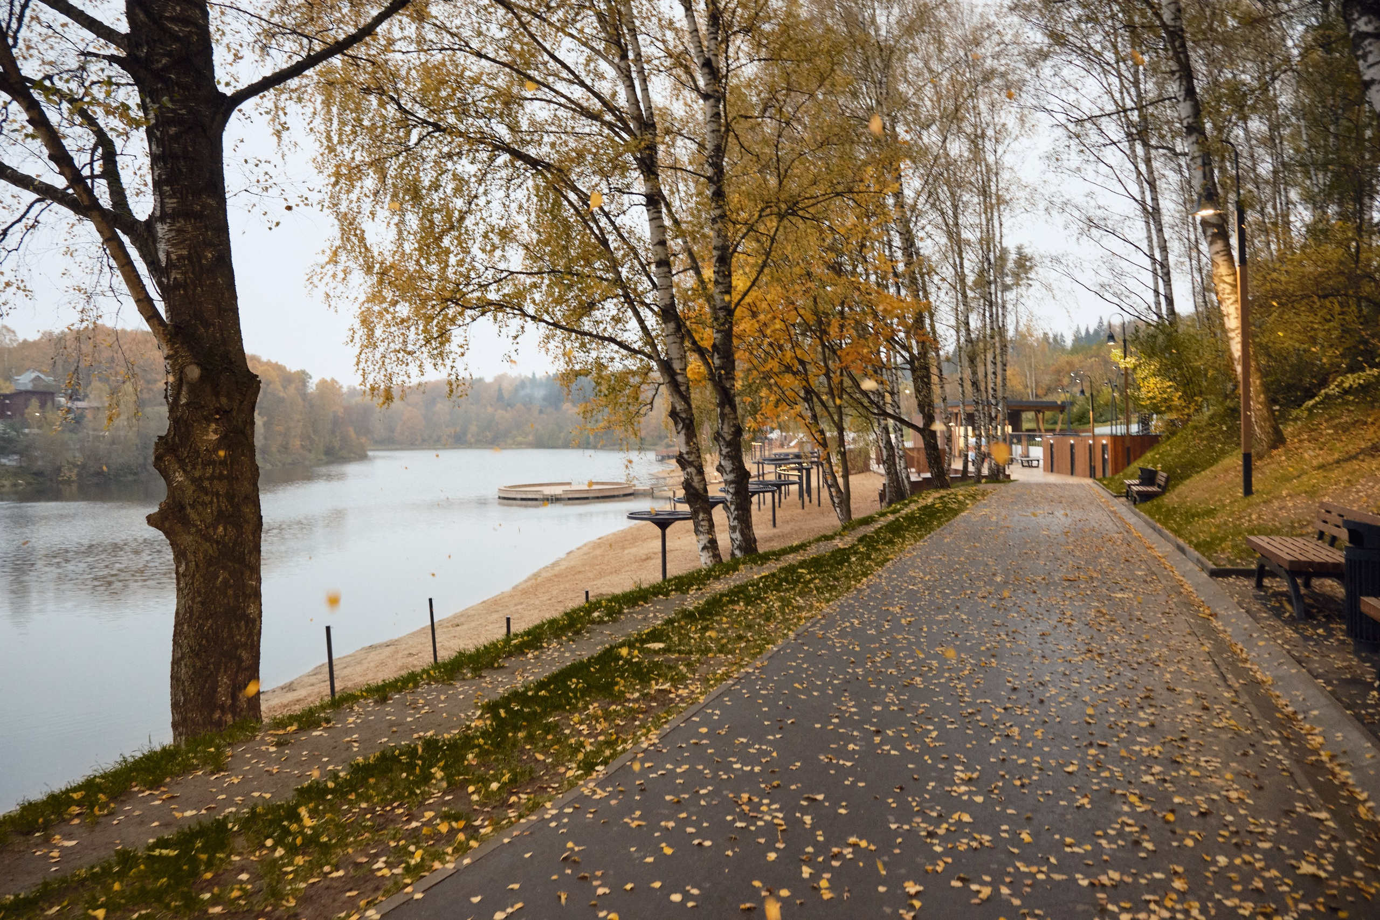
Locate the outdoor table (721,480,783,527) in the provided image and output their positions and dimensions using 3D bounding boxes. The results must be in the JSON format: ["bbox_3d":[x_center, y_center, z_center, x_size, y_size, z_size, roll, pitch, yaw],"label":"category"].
[{"bbox_3d":[1.930,1.519,29.980,1.934,1.285,1.934,-2,2,0],"label":"outdoor table"}]

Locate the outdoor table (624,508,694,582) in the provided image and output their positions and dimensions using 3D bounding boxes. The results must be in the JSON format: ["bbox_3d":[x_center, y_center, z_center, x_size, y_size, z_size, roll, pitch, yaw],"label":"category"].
[{"bbox_3d":[-0.624,2.069,21.475,1.714,1.629,1.714,-2,2,0],"label":"outdoor table"}]

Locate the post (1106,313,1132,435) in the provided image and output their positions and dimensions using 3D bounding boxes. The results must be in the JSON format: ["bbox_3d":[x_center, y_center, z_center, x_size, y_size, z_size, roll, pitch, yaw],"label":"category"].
[{"bbox_3d":[12.417,-2.036,26.620,0.590,4.366,0.340,-1,2,22],"label":"post"}]

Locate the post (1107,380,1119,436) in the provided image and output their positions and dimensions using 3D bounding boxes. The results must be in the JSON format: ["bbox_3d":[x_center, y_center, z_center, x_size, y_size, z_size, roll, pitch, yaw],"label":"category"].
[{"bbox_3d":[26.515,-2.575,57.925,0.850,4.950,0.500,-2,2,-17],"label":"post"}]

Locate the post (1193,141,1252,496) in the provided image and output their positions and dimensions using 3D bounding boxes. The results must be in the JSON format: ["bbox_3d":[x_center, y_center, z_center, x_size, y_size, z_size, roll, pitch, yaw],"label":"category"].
[{"bbox_3d":[6.761,-1.755,11.618,0.590,4.434,0.360,-1,2,22],"label":"post"}]

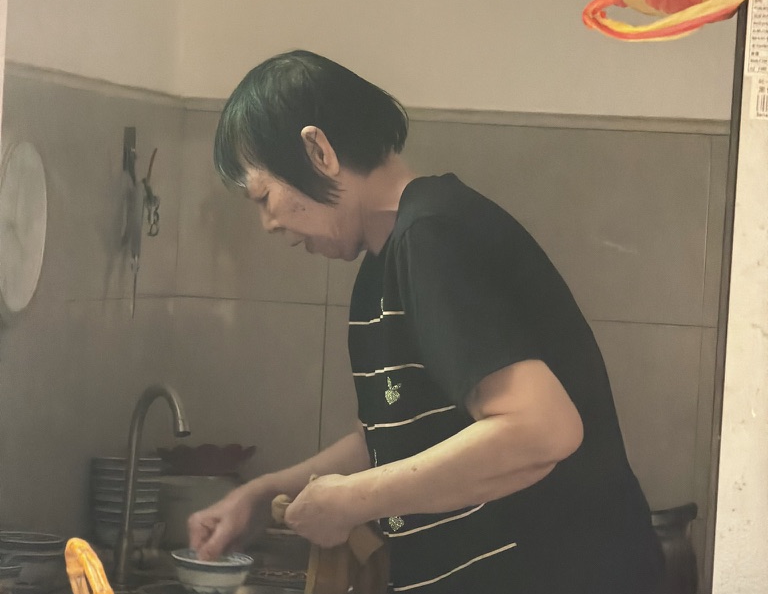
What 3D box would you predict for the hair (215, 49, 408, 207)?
[{"bbox_3d":[-0.094,-0.192,3.430,0.210,0.190,0.180,-40,0,5],"label":"hair"}]

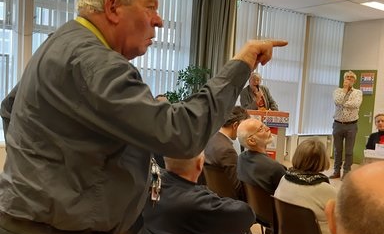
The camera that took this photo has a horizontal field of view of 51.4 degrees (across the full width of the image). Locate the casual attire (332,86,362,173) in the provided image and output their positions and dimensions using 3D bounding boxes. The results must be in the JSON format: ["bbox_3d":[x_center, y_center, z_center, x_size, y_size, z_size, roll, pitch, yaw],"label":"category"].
[{"bbox_3d":[2.690,0.246,6.997,0.510,1.500,0.330,7,6,38],"label":"casual attire"}]

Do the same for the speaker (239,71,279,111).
[{"bbox_3d":[1.041,0.133,6.568,0.580,1.722,0.400,4,5,6],"label":"speaker"}]

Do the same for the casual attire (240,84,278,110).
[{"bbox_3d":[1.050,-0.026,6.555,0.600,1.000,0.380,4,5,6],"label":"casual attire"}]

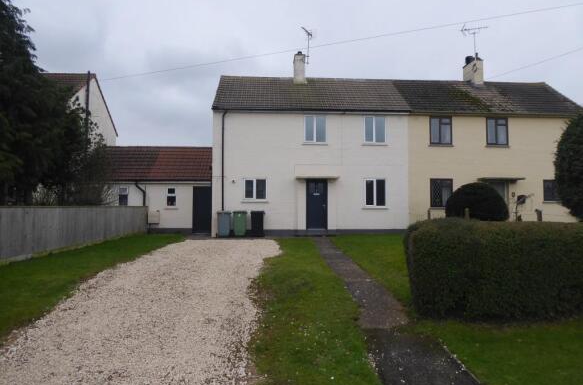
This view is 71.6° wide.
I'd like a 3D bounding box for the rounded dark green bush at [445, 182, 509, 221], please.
[{"bbox_3d":[6.600,0.690,14.500,2.100,2.080,2.100,0,-1,-4],"label":"rounded dark green bush"}]

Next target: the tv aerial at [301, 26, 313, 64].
[{"bbox_3d":[0.760,-7.160,19.800,0.420,1.650,1.200,0,-1,27],"label":"tv aerial"}]

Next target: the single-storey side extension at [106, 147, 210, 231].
[{"bbox_3d":[-6.450,-0.160,20.050,6.000,4.300,4.700,0,-2,-3],"label":"single-storey side extension"}]

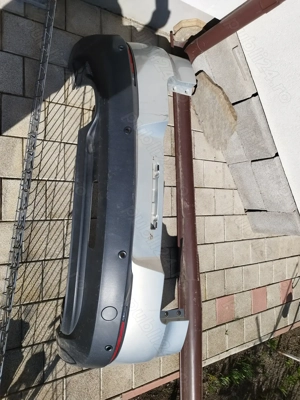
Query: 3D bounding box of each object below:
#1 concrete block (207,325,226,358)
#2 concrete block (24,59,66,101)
[{"bbox_3d":[0.475,1.016,2.040,0.197,0.060,0.197,1,88,-33],"label":"concrete block"},{"bbox_3d":[-0.549,-0.600,1.437,0.197,0.060,0.197,1,88,-33],"label":"concrete block"}]

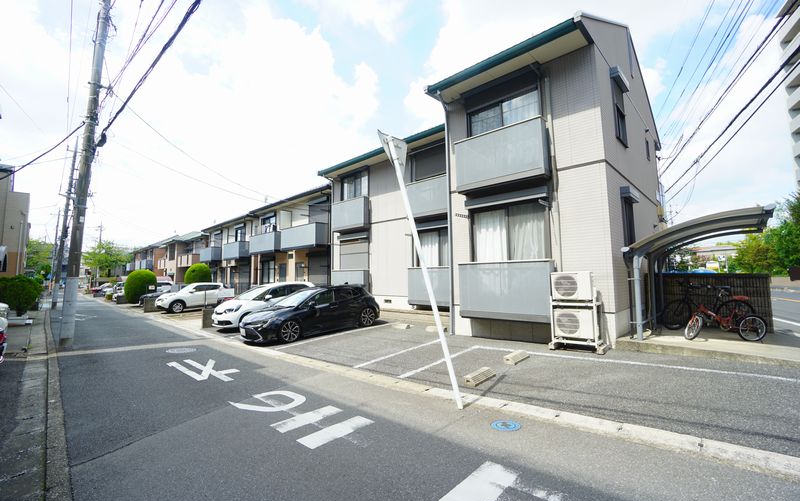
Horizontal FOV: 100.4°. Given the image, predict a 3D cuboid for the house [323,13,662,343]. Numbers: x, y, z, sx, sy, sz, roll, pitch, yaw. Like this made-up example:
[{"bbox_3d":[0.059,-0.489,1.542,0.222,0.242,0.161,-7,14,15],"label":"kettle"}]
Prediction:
[{"bbox_3d":[2.170,-1.437,12.957,11.550,8.100,8.600,-6,-7,44],"label":"house"}]

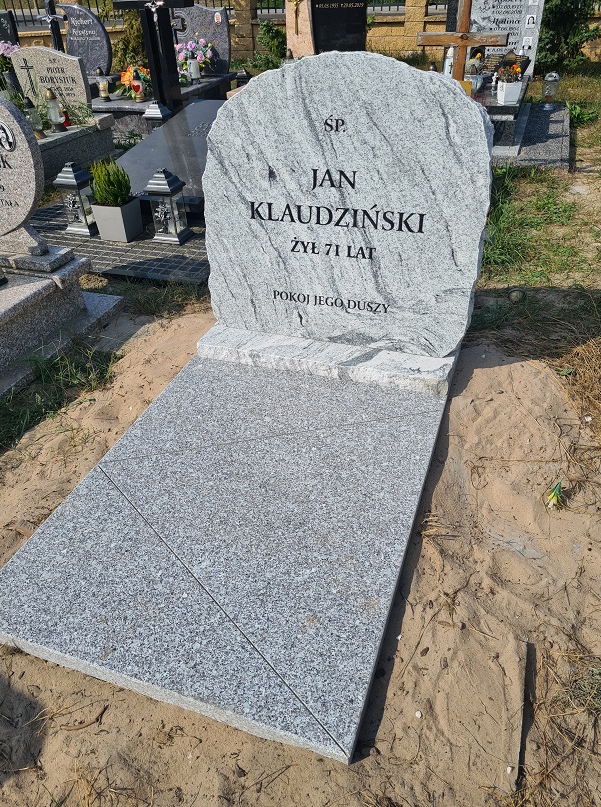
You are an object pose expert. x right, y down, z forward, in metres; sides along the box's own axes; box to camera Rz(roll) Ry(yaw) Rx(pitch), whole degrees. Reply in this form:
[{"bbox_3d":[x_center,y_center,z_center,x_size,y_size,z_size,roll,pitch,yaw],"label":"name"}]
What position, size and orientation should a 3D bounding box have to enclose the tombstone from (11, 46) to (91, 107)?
[{"bbox_3d":[-2.257,-2.969,5.505,0.725,0.474,0.076,10,37,17],"label":"tombstone"}]

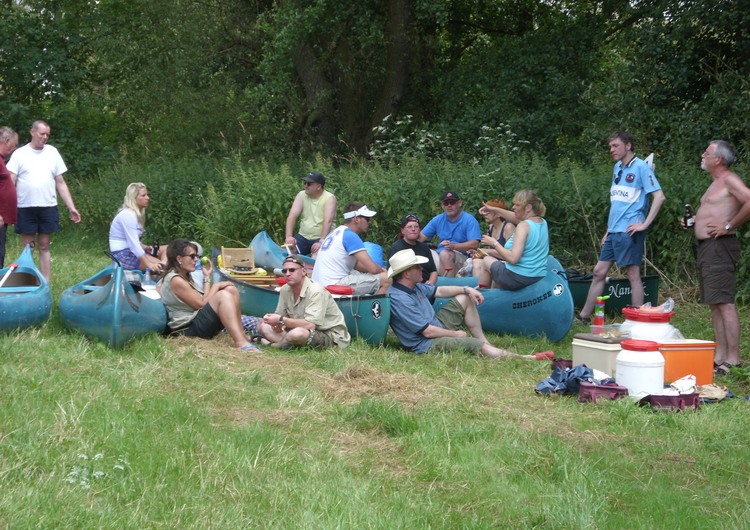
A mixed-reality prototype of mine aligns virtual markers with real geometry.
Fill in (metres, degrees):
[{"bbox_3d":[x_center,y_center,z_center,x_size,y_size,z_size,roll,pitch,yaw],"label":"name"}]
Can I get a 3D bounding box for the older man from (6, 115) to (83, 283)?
[{"bbox_3d":[-3.311,-0.574,21.200,0.740,1.770,0.400,-1,6,-9],"label":"older man"}]

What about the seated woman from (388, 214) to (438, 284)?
[{"bbox_3d":[0.335,0.031,18.700,0.530,0.960,0.750,-2,6,-23],"label":"seated woman"}]

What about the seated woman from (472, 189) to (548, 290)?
[{"bbox_3d":[1.185,-0.021,18.300,0.740,1.220,0.520,2,5,19],"label":"seated woman"}]

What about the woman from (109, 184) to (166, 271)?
[{"bbox_3d":[-2.263,-0.159,20.400,0.680,1.180,0.500,1,5,6],"label":"woman"}]

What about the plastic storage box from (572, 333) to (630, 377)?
[{"bbox_3d":[1.661,0.697,15.400,0.260,0.340,0.430,-4,7,-36],"label":"plastic storage box"}]

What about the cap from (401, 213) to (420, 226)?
[{"bbox_3d":[0.321,-0.412,19.200,0.180,0.140,0.250,-1,5,-14],"label":"cap"}]

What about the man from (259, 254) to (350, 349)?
[{"bbox_3d":[-0.573,0.298,17.500,0.640,0.790,0.700,4,6,38],"label":"man"}]

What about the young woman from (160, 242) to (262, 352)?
[{"bbox_3d":[-1.356,0.245,17.600,0.880,0.870,0.460,3,7,31],"label":"young woman"}]

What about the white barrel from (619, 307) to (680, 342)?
[{"bbox_3d":[2.017,0.586,15.650,0.430,0.530,0.430,0,5,0],"label":"white barrel"}]

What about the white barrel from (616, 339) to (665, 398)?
[{"bbox_3d":[1.851,0.731,14.800,0.340,0.375,0.340,1,6,7],"label":"white barrel"}]

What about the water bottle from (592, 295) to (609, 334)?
[{"bbox_3d":[1.632,0.363,15.400,0.100,0.275,0.080,0,5,0],"label":"water bottle"}]

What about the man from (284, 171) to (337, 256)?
[{"bbox_3d":[-0.646,-0.291,21.600,0.560,1.220,0.750,0,5,6],"label":"man"}]

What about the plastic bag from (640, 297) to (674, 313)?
[{"bbox_3d":[2.076,0.294,15.600,0.250,0.120,0.170,-1,6,-11],"label":"plastic bag"}]

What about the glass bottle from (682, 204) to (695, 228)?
[{"bbox_3d":[2.402,-0.371,16.200,0.067,0.205,0.067,-6,16,1],"label":"glass bottle"}]

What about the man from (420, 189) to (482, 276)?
[{"bbox_3d":[0.682,-0.123,19.300,0.620,1.150,0.800,1,6,7],"label":"man"}]

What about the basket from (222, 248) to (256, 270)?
[{"bbox_3d":[-1.328,-0.053,20.500,0.340,0.260,0.280,0,5,-6],"label":"basket"}]

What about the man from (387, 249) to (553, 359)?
[{"bbox_3d":[0.759,0.306,17.050,1.300,0.860,0.620,1,5,12],"label":"man"}]

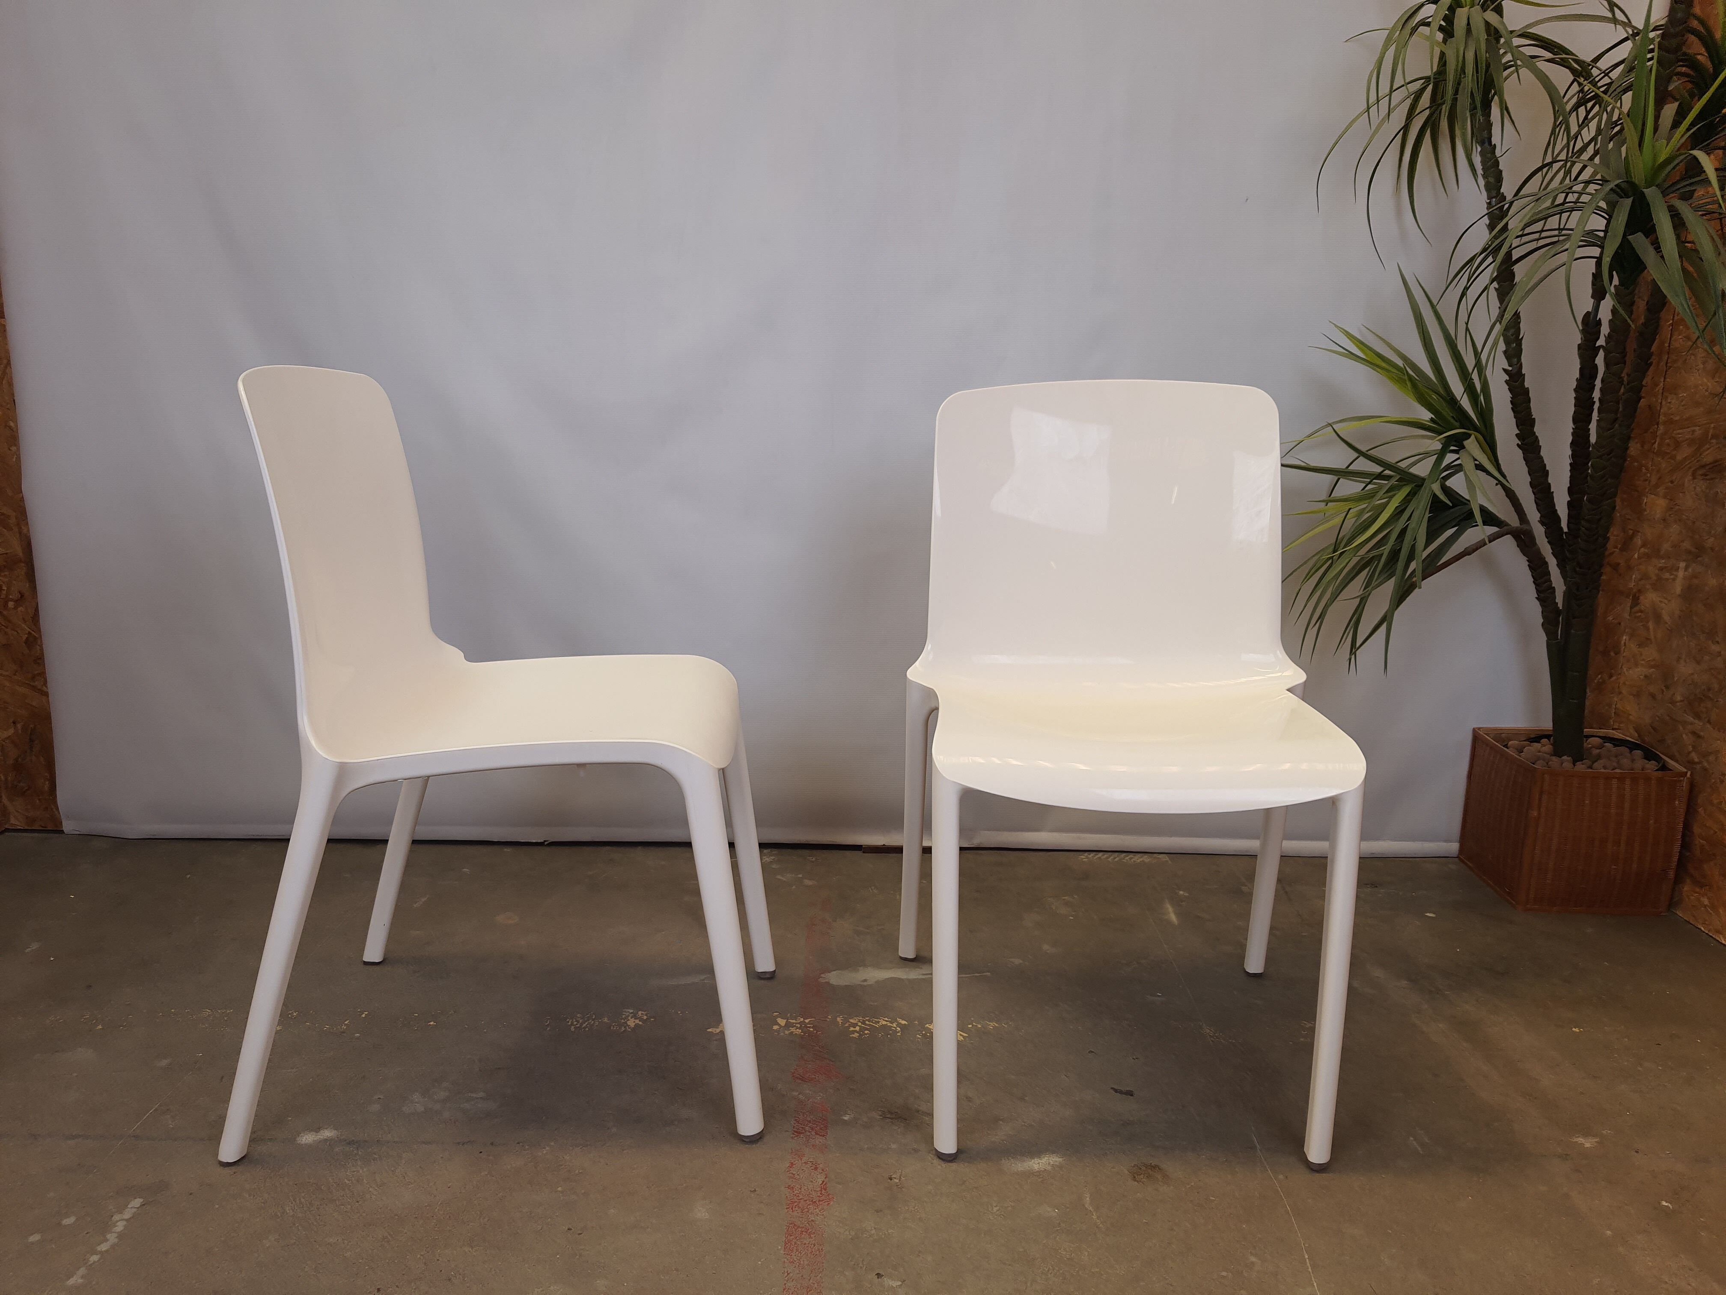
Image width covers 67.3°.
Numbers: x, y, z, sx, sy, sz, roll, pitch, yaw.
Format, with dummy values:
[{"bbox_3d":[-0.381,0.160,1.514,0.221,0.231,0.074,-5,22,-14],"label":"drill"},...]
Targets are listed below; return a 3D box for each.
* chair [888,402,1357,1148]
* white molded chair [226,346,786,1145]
[{"bbox_3d":[0.307,0.095,1.564,0.522,0.820,0.552,2,9,3],"label":"chair"},{"bbox_3d":[-0.392,0.087,1.529,0.552,0.820,0.522,1,9,-3],"label":"white molded chair"}]

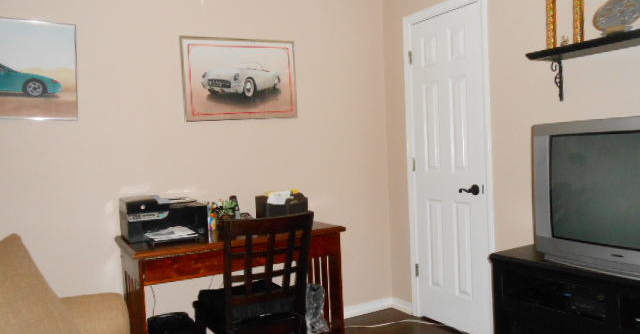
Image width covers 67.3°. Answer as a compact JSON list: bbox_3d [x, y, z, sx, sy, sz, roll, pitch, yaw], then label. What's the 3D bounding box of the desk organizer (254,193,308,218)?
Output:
[{"bbox_3d":[-0.235,0.255,2.987,0.270,0.165,0.190,-3,2,-30],"label":"desk organizer"}]

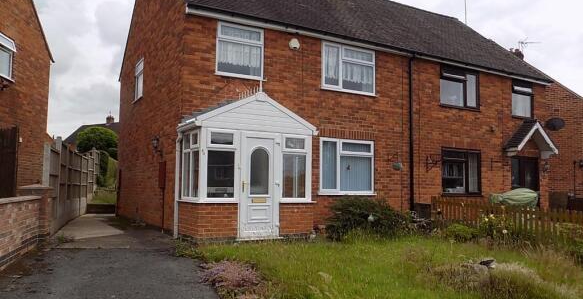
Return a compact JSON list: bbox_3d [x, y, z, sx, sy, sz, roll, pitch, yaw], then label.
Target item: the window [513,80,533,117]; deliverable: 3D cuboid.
[{"bbox_3d":[7.464,-1.607,14.704,1.090,1.180,0.110,3,-4,-30],"label":"window"}]

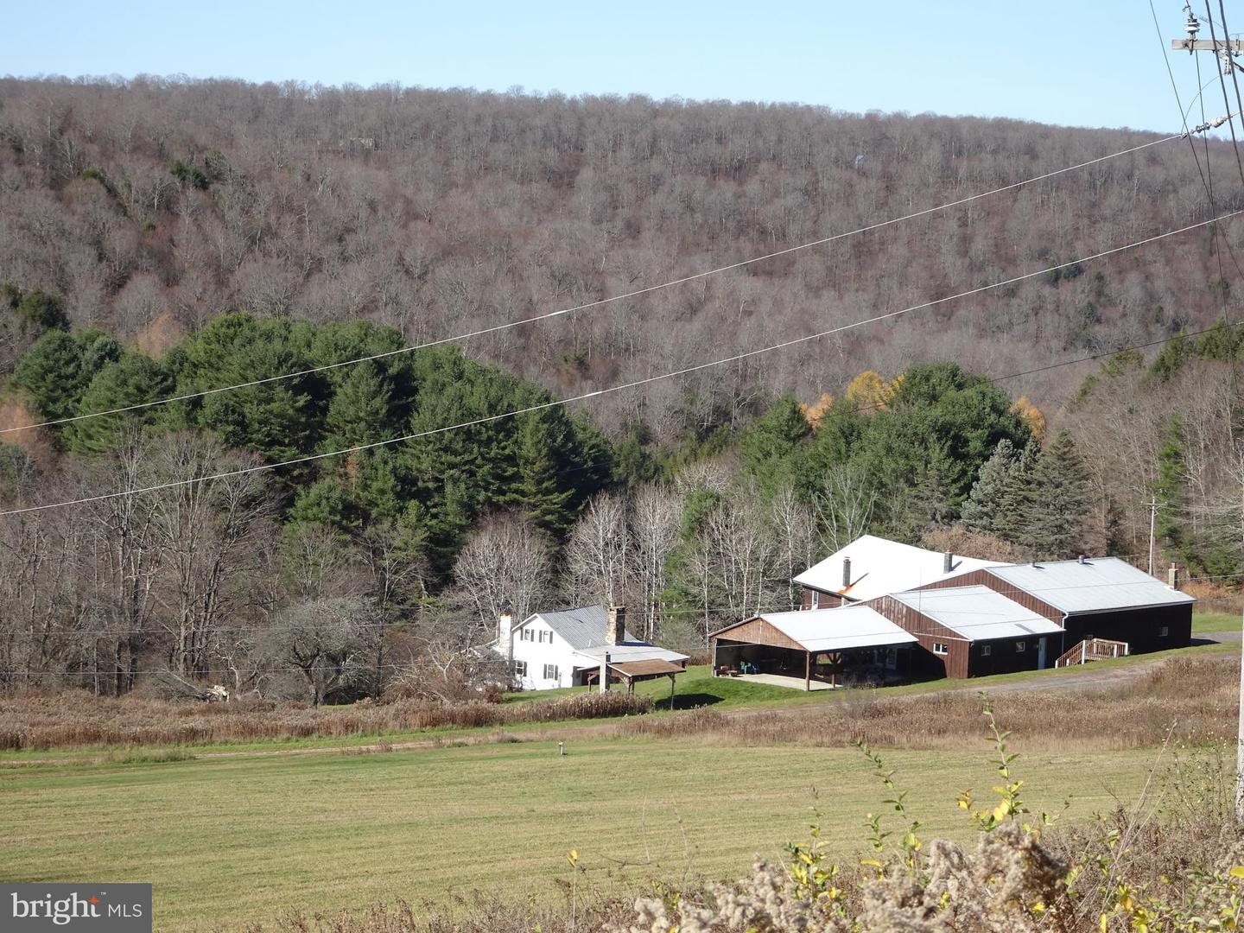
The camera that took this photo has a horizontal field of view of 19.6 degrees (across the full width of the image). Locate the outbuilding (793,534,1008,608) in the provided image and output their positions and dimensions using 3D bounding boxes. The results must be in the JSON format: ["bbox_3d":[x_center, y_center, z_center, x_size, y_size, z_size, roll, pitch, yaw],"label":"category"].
[{"bbox_3d":[23.220,9.583,265.286,12.130,7.390,23.890,-1,4,-22],"label":"outbuilding"}]

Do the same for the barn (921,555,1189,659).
[{"bbox_3d":[28.955,9.429,242.386,12.590,5.890,14.530,-3,5,-41],"label":"barn"}]

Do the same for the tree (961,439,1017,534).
[{"bbox_3d":[29.534,4.005,286.418,6.000,12.370,6.000,0,4,0],"label":"tree"}]

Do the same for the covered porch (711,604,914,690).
[{"bbox_3d":[12.355,11.437,231.021,9.630,4.350,9.420,-3,5,-41],"label":"covered porch"}]

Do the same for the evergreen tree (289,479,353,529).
[{"bbox_3d":[-26.998,6.790,322.386,6.000,11.430,6.000,0,4,0],"label":"evergreen tree"}]

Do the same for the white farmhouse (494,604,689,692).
[{"bbox_3d":[-1.916,13.373,260.235,11.000,6.300,7.460,3,5,37],"label":"white farmhouse"}]

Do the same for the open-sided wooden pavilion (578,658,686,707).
[{"bbox_3d":[0.596,13.277,218.638,4.410,2.850,4.950,-3,5,-41],"label":"open-sided wooden pavilion"}]

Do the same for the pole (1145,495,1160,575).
[{"bbox_3d":[41.313,6.292,280.265,1.800,7.830,0.300,0,4,0],"label":"pole"}]

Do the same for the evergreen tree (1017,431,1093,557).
[{"bbox_3d":[34.958,3.450,288.429,5.800,12.690,5.800,0,4,0],"label":"evergreen tree"}]

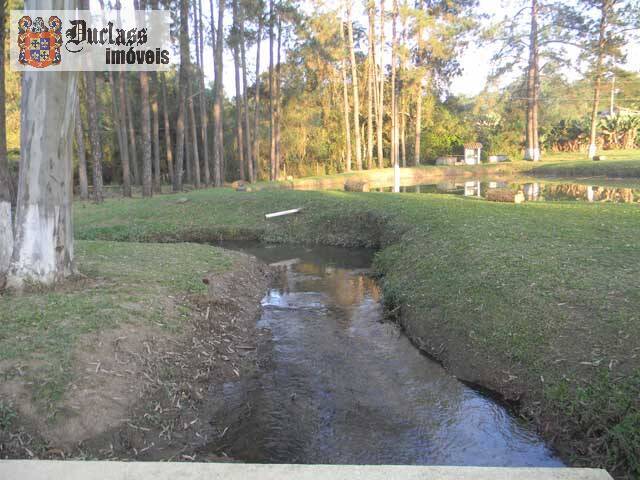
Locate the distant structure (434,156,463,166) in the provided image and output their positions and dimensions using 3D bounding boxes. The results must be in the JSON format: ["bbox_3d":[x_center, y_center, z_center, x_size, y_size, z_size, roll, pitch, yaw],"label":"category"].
[{"bbox_3d":[11.045,-6.748,44.500,2.300,0.800,1.100,1,9,7],"label":"distant structure"}]

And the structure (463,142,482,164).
[{"bbox_3d":[13.360,-7.493,45.000,1.550,1.900,1.400,1,9,7],"label":"structure"}]

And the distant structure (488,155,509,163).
[{"bbox_3d":[15.861,-7.224,46.000,1.700,0.650,0.800,1,9,7],"label":"distant structure"}]

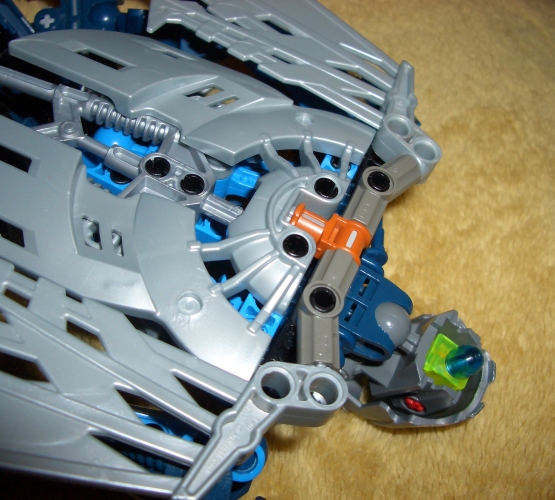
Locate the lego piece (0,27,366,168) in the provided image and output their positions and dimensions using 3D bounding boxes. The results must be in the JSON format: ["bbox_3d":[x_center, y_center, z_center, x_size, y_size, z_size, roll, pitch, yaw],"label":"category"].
[{"bbox_3d":[-0.018,-0.035,0.150,0.080,0.009,0.027,27,55,2],"label":"lego piece"}]

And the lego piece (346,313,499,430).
[{"bbox_3d":[0.033,0.026,0.153,0.029,0.021,0.031,27,55,2],"label":"lego piece"}]

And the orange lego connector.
[{"bbox_3d":[0.010,-0.002,0.134,0.016,0.008,0.008,24,55,7],"label":"orange lego connector"}]

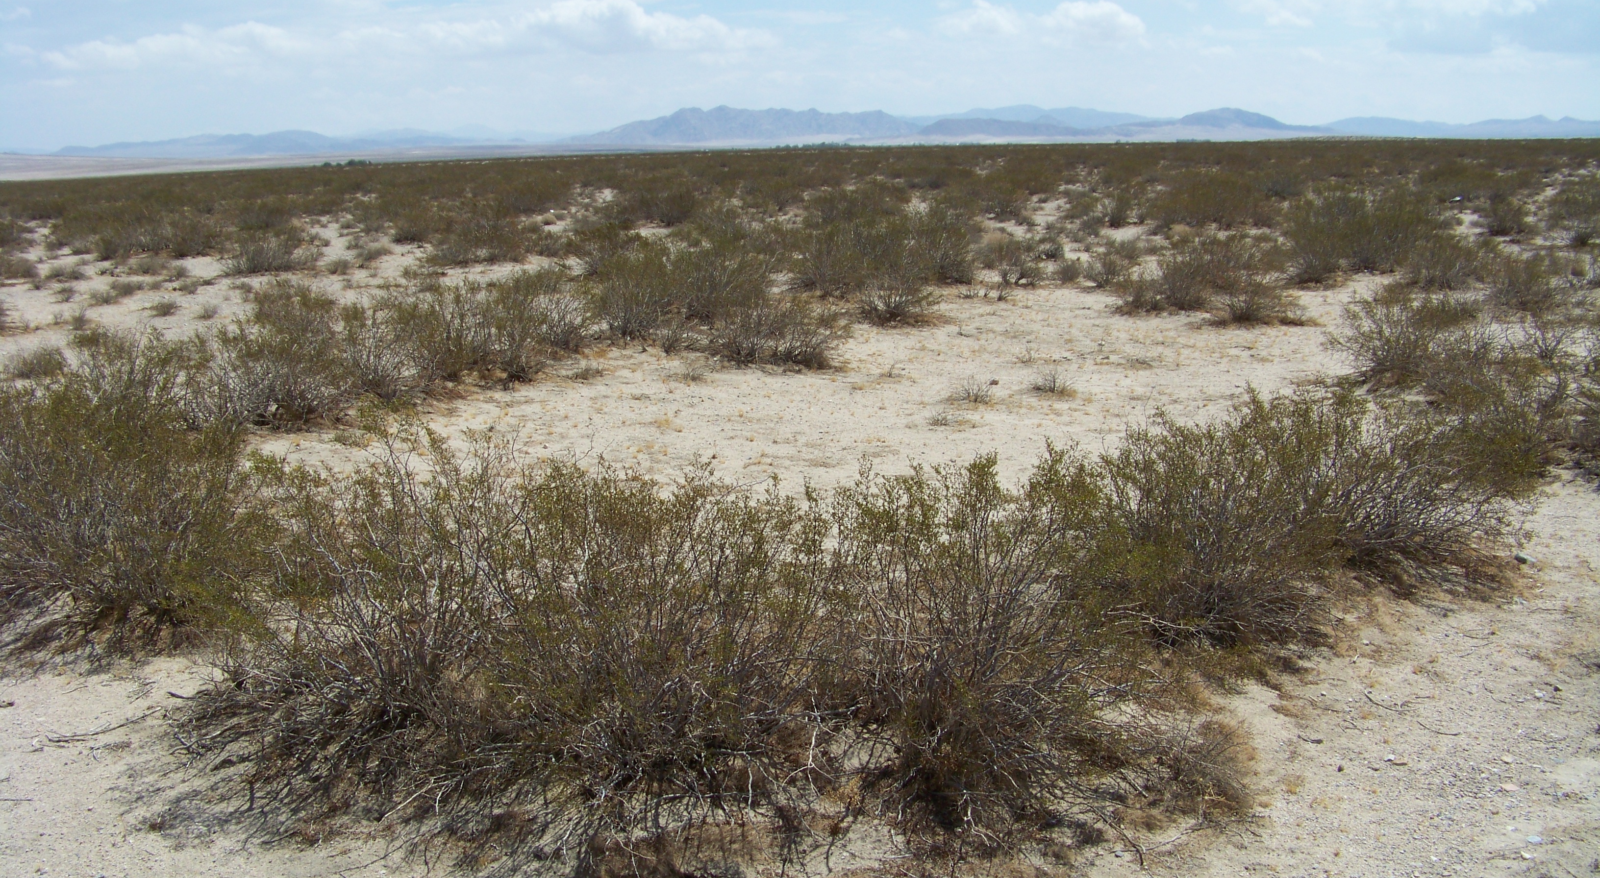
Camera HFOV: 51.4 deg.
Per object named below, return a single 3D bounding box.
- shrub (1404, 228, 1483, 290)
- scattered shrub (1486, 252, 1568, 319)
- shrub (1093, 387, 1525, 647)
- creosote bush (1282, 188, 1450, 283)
[{"bbox_3d":[7.421,-2.091,19.129,0.881,0.658,0.793,3,11,21],"label":"shrub"},{"bbox_3d":[7.080,-1.523,16.132,0.778,0.576,0.739,4,11,23],"label":"scattered shrub"},{"bbox_3d":[1.800,0.212,6.067,1.650,0.750,0.800,-4,11,-21],"label":"shrub"},{"bbox_3d":[6.654,-2.409,19.597,1.910,1.047,1.700,0,10,0],"label":"creosote bush"}]

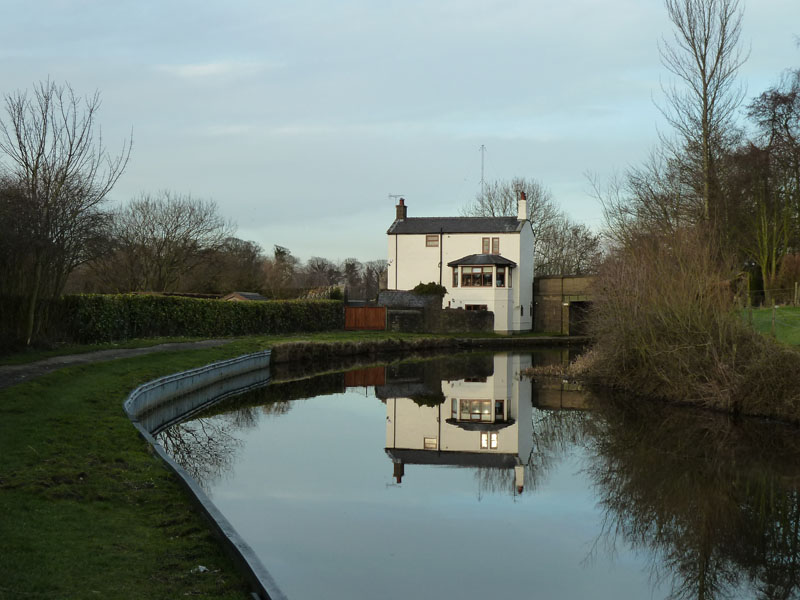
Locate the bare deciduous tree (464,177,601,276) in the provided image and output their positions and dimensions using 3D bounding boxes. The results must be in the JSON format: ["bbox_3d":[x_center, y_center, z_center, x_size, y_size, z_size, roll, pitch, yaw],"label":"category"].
[{"bbox_3d":[12.372,-4.656,127.931,12.767,13.596,11.500,0,-1,6],"label":"bare deciduous tree"}]

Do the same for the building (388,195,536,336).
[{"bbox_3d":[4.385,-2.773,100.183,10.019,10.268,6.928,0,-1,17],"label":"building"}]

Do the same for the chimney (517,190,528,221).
[{"bbox_3d":[9.022,-6.835,99.606,0.586,2.067,0.640,0,-1,17],"label":"chimney"}]

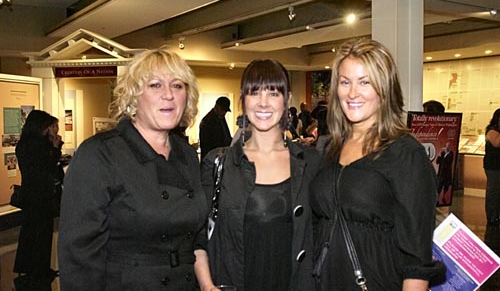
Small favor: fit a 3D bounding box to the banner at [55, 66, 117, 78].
[{"bbox_3d":[-2.479,-1.106,8.200,1.030,0.165,0.050,1,4,17],"label":"banner"}]

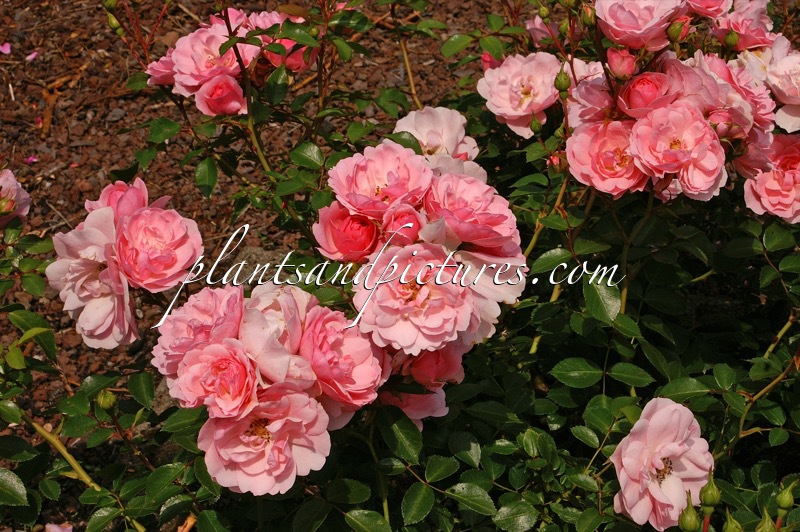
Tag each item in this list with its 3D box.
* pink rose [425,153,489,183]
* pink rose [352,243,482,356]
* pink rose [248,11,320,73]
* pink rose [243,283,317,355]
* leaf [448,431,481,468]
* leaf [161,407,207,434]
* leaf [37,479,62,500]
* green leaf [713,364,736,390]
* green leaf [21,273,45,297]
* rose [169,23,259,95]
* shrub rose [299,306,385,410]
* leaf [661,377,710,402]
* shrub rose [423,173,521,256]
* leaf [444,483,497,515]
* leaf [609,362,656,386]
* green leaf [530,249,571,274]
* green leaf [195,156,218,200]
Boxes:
[{"bbox_3d":[0.040,-0.066,1.170,0.050,0.032,0.042,0,53,-11],"label":"pink rose"},{"bbox_3d":[0.011,0.022,1.090,0.084,0.044,0.078,0,70,0],"label":"pink rose"},{"bbox_3d":[-0.094,-0.183,1.360,0.057,0.040,0.052,0,57,-7],"label":"pink rose"},{"bbox_3d":[-0.078,0.038,1.090,0.051,0.044,0.059,0,45,0],"label":"pink rose"},{"bbox_3d":[0.043,0.121,1.100,0.021,0.005,0.030,-29,64,-16],"label":"leaf"},{"bbox_3d":[-0.140,0.100,1.080,0.033,0.005,0.016,-26,54,-20],"label":"leaf"},{"bbox_3d":[-0.236,0.150,1.120,0.012,0.005,0.018,-26,63,-14],"label":"leaf"},{"bbox_3d":[0.231,0.079,1.180,0.016,0.007,0.020,-9,64,-5],"label":"green leaf"},{"bbox_3d":[-0.258,0.013,1.170,0.014,0.005,0.023,-39,67,-20],"label":"green leaf"},{"bbox_3d":[-0.140,-0.155,1.258,0.066,0.043,0.060,0,60,7],"label":"rose"},{"bbox_3d":[-0.037,0.058,1.060,0.060,0.038,0.066,0,78,-31],"label":"shrub rose"},{"bbox_3d":[0.199,0.086,1.160,0.035,0.007,0.019,-7,53,-2],"label":"leaf"},{"bbox_3d":[0.049,-0.035,1.130,0.067,0.041,0.071,0,42,-13],"label":"shrub rose"},{"bbox_3d":[0.047,0.155,1.100,0.038,0.007,0.019,26,60,9],"label":"leaf"},{"bbox_3d":[0.167,0.078,1.200,0.034,0.007,0.019,12,53,2],"label":"leaf"},{"bbox_3d":[0.106,-0.003,1.160,0.035,0.008,0.023,-18,36,-10],"label":"green leaf"},{"bbox_3d":[-0.144,-0.066,1.240,0.017,0.005,0.034,-6,68,13],"label":"green leaf"}]

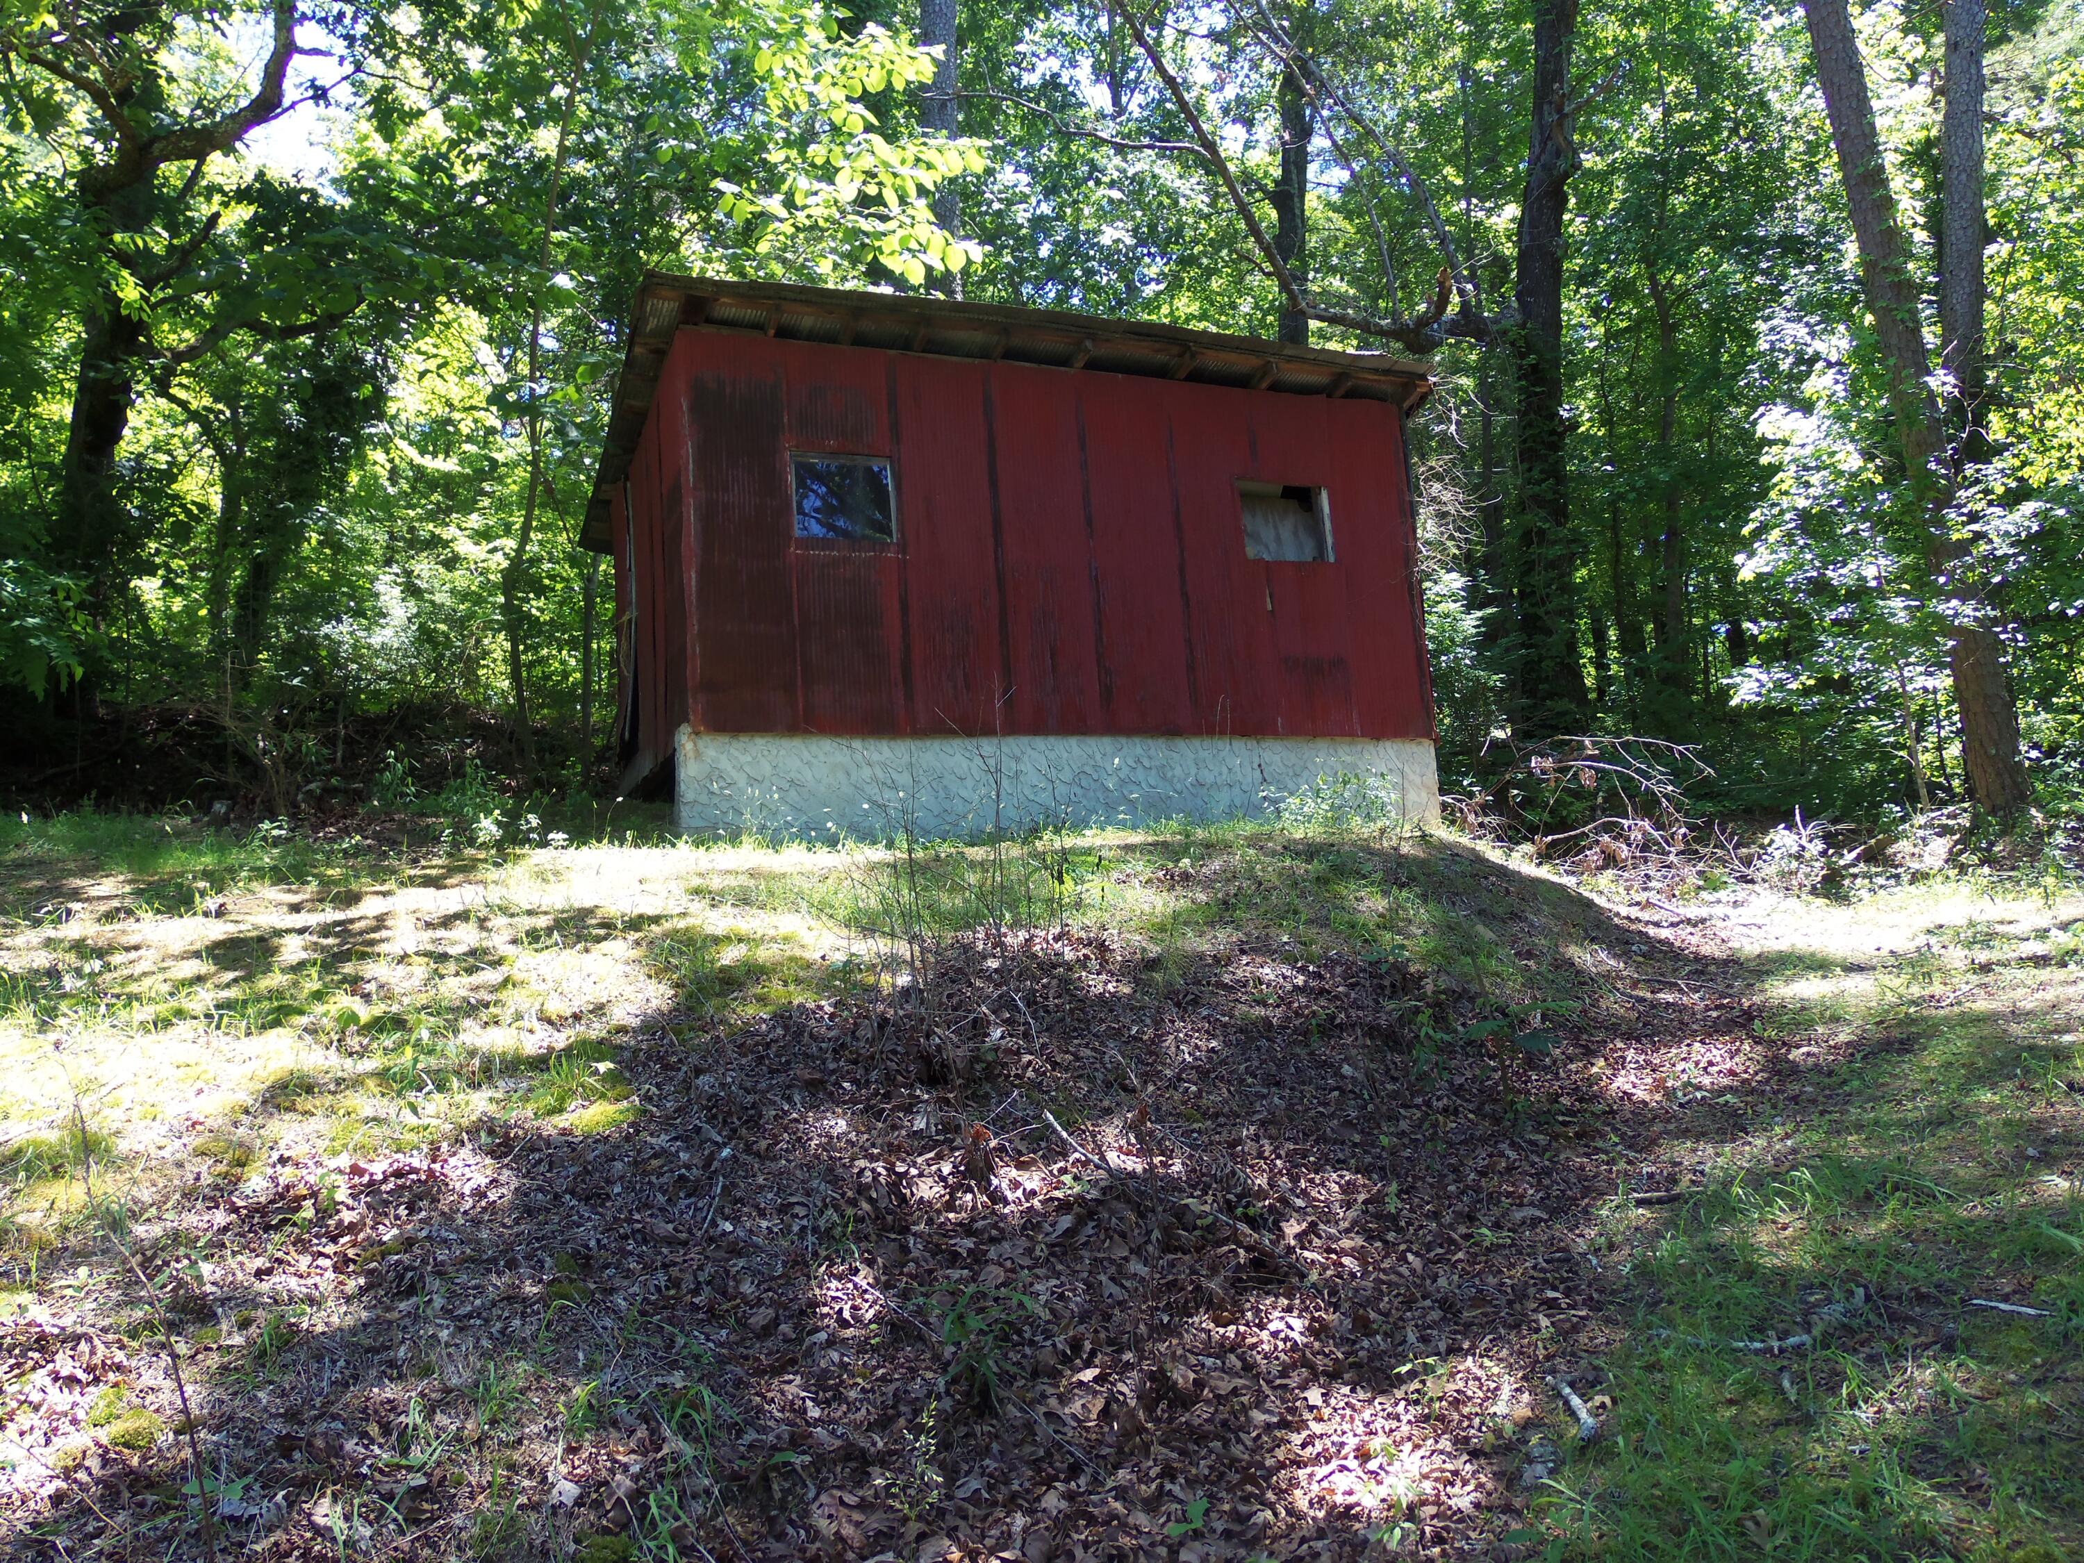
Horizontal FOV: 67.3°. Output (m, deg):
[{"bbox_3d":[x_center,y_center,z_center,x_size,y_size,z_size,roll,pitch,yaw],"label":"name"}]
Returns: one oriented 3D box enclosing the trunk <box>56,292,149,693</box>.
[{"bbox_3d":[-8.417,-2.585,14.000,0.500,3.650,0.460,6,-2,0],"label":"trunk"}]

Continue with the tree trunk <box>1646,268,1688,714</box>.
[{"bbox_3d":[7.199,-3.305,18.000,0.320,5.300,0.300,-2,-2,0],"label":"tree trunk"}]

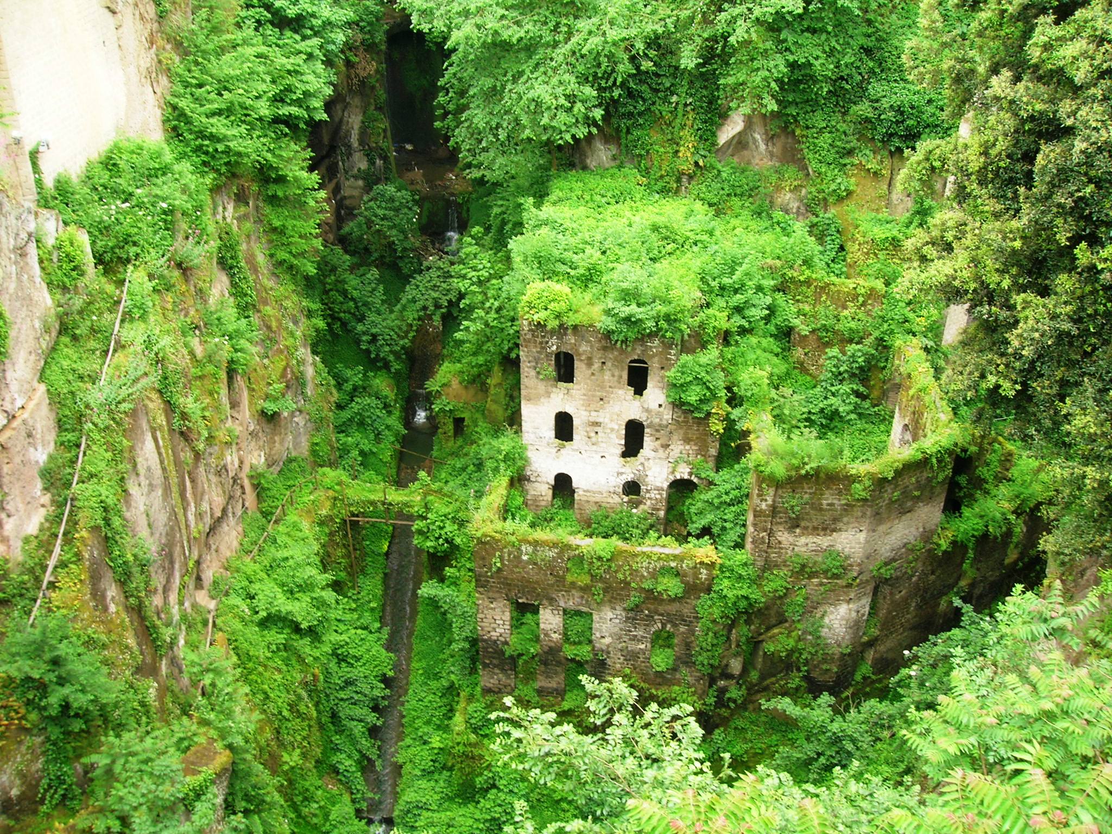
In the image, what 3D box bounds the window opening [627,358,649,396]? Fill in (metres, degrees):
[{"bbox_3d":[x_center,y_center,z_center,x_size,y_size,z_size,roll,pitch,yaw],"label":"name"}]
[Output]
[{"bbox_3d":[3.646,-1.838,48.264,0.940,1.850,0.400,7,33,10],"label":"window opening"}]

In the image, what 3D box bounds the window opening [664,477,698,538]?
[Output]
[{"bbox_3d":[5.970,4.160,51.560,1.580,3.340,0.500,7,33,10],"label":"window opening"}]

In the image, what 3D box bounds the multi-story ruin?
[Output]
[{"bbox_3d":[3.502,-1.138,53.352,8.870,11.320,8.000,7,33,10],"label":"multi-story ruin"}]

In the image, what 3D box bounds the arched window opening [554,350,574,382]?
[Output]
[{"bbox_3d":[0.427,-2.322,48.767,0.910,1.600,0.400,7,33,10],"label":"arched window opening"}]

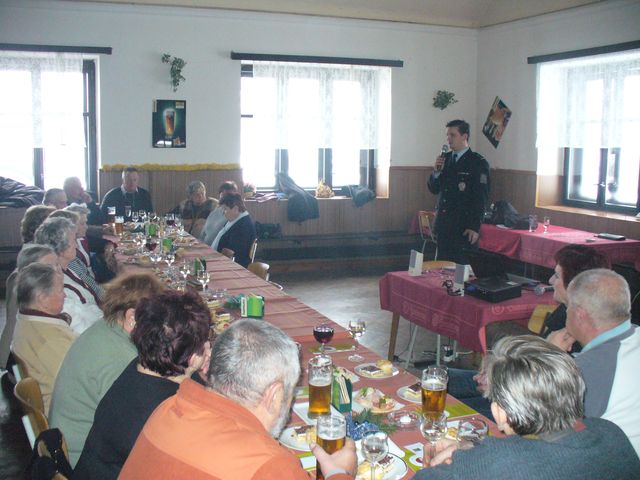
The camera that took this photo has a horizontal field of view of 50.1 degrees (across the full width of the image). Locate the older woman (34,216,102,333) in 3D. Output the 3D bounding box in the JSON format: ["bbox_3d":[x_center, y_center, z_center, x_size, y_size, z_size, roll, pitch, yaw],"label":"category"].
[{"bbox_3d":[-1.176,0.499,3.543,0.700,1.240,0.500,-4,10,-27],"label":"older woman"}]

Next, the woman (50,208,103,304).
[{"bbox_3d":[-1.604,0.381,4.729,0.780,1.200,0.500,-2,9,-17],"label":"woman"}]

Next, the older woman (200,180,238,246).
[{"bbox_3d":[-0.932,0.057,6.737,0.780,1.250,0.500,-5,10,-31],"label":"older woman"}]

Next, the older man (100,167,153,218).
[{"bbox_3d":[-2.020,-0.101,7.406,0.580,1.350,0.780,-3,9,-20],"label":"older man"}]

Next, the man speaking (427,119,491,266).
[{"bbox_3d":[1.126,-0.082,5.622,0.400,1.800,0.560,-7,11,-38],"label":"man speaking"}]

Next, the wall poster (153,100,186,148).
[{"bbox_3d":[-1.782,-1.379,8.098,0.395,0.560,0.020,-3,10,-21],"label":"wall poster"}]

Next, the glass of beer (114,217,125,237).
[{"bbox_3d":[-1.844,-0.133,6.274,0.080,0.175,0.080,-3,9,-21],"label":"glass of beer"}]

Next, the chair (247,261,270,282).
[{"bbox_3d":[-0.612,0.564,4.843,0.500,0.810,0.430,-5,10,-34],"label":"chair"}]

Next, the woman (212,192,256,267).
[{"bbox_3d":[-0.880,0.213,5.669,0.700,1.180,0.500,-3,9,-21],"label":"woman"}]

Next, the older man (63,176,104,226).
[{"bbox_3d":[-2.259,0.075,6.379,0.780,1.300,0.540,0,8,-3],"label":"older man"}]

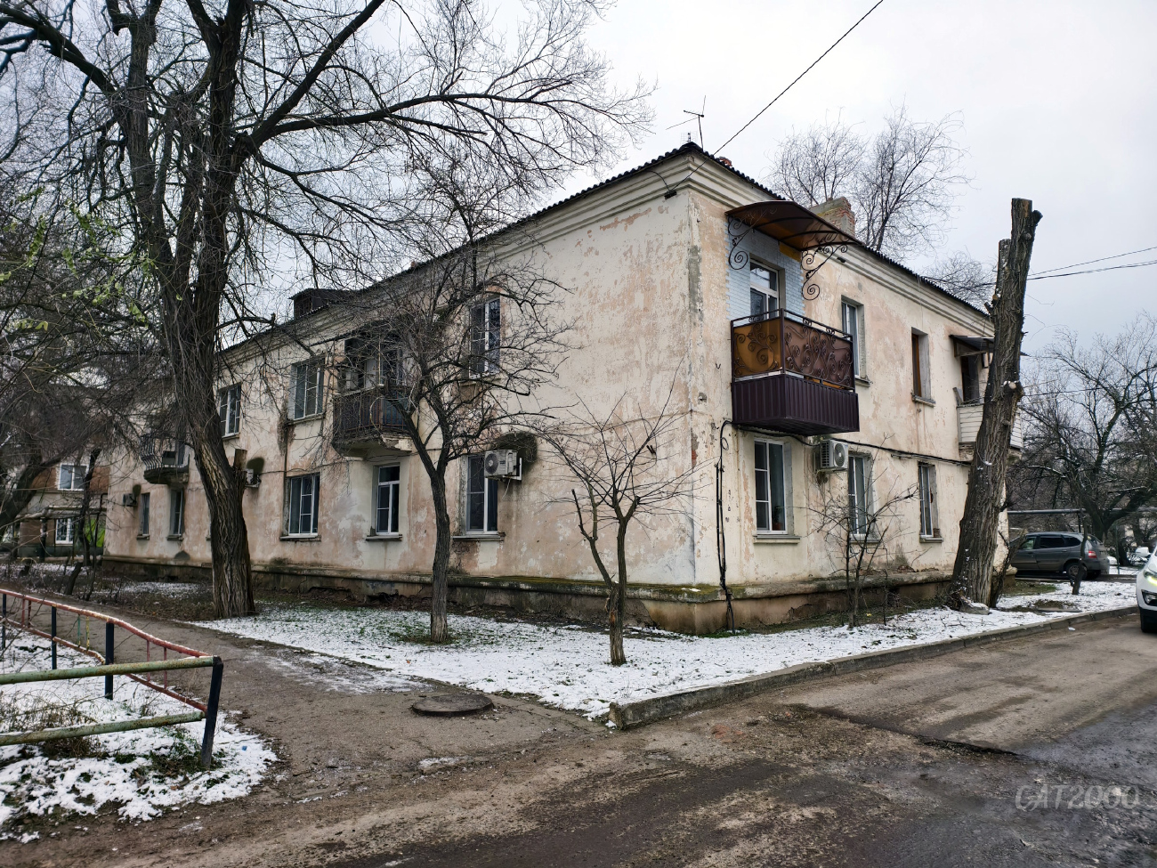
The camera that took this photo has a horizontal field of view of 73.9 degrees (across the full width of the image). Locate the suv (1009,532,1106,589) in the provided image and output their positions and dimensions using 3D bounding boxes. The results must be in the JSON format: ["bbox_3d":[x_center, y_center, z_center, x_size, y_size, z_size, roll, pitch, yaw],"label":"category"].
[{"bbox_3d":[17.301,4.585,29.242,1.820,1.720,4.500,7,-11,-44],"label":"suv"}]

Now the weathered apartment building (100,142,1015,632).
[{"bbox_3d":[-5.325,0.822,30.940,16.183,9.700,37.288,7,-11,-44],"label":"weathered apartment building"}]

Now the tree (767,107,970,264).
[{"bbox_3d":[11.778,-4.082,31.113,8.500,19.391,8.500,-3,-8,21],"label":"tree"}]

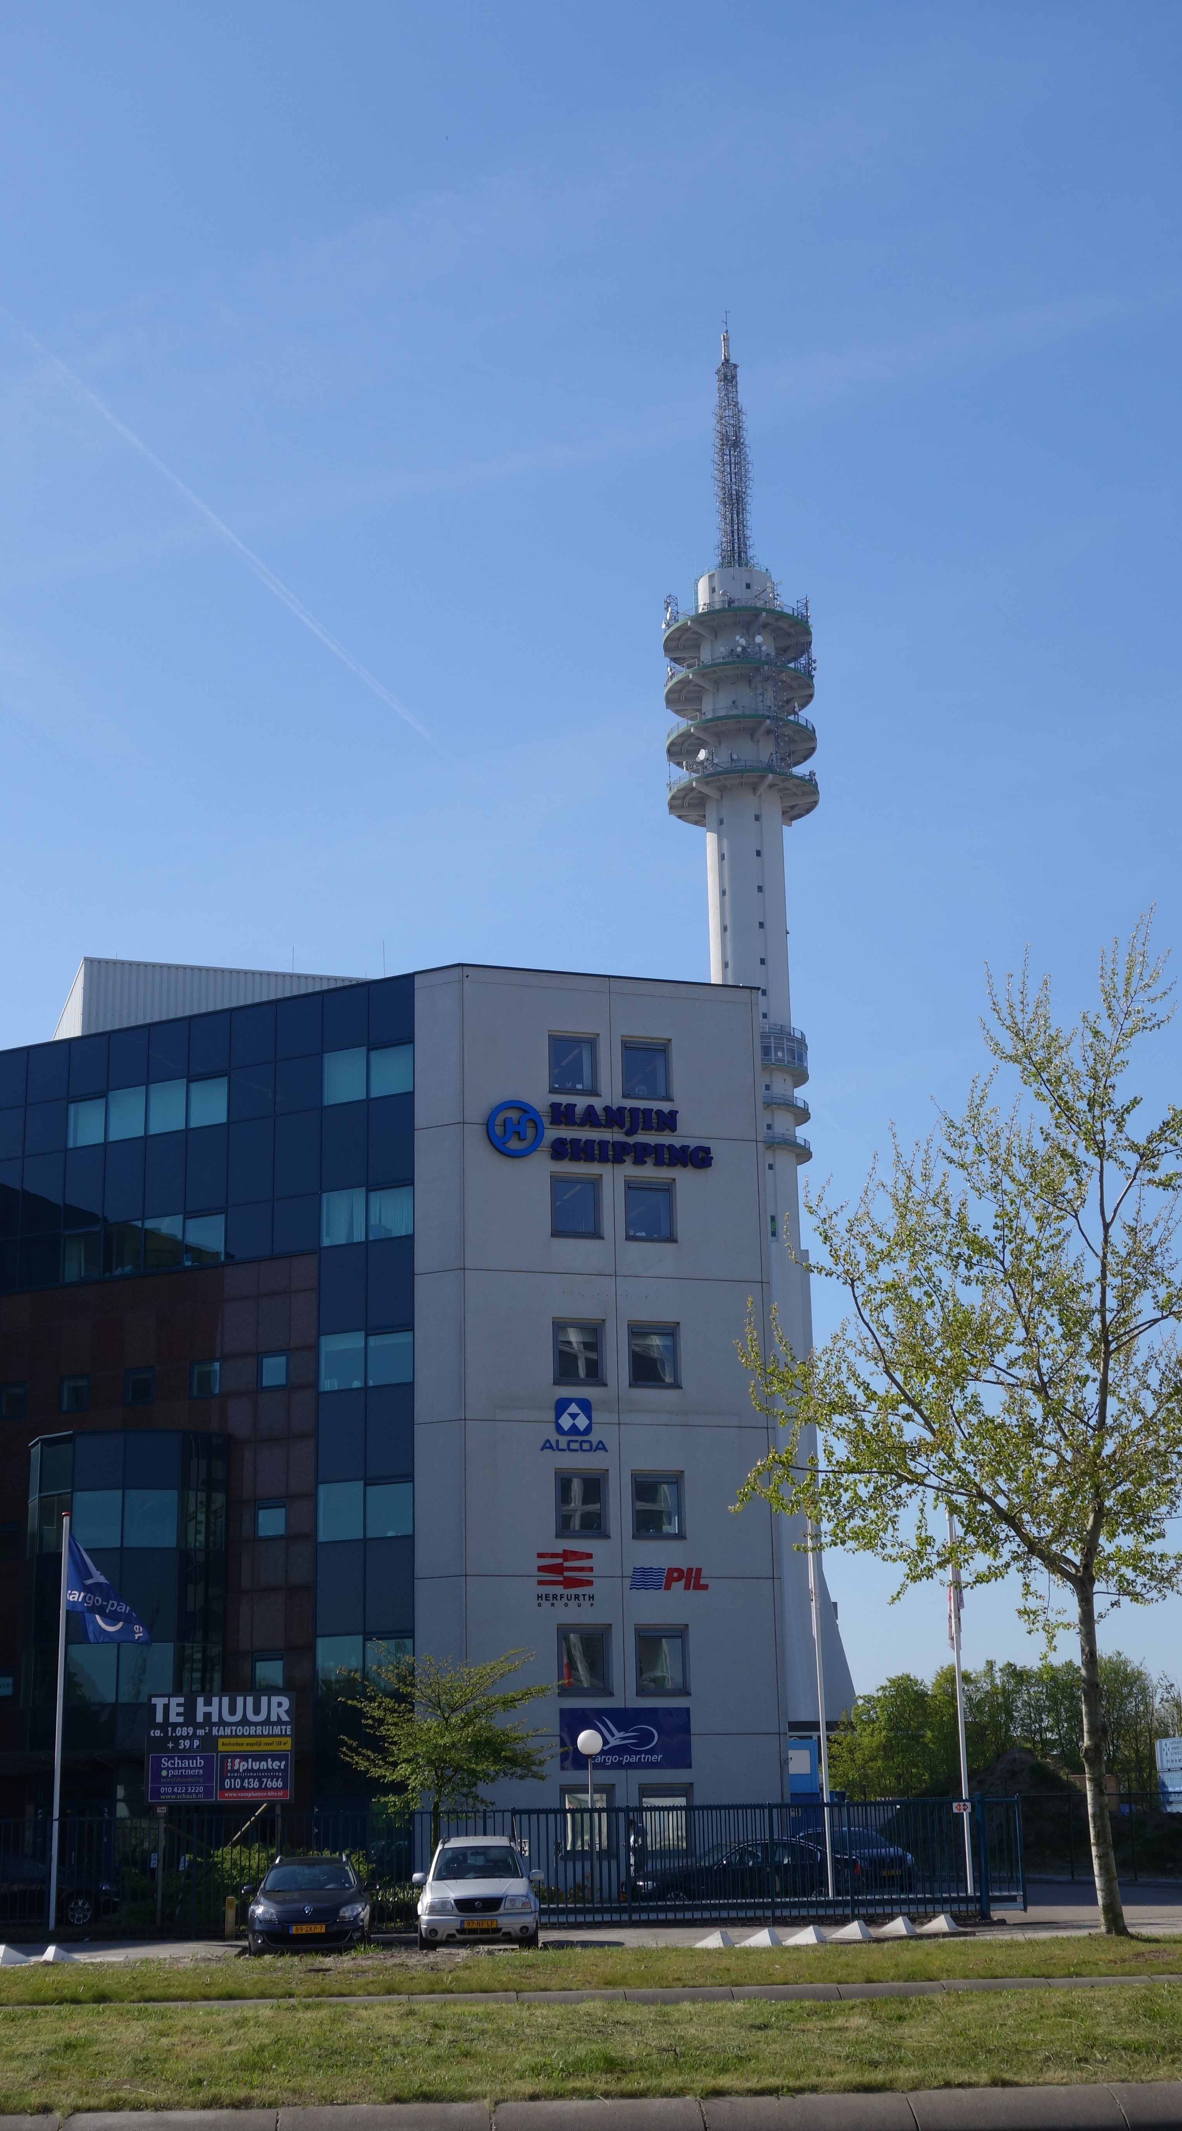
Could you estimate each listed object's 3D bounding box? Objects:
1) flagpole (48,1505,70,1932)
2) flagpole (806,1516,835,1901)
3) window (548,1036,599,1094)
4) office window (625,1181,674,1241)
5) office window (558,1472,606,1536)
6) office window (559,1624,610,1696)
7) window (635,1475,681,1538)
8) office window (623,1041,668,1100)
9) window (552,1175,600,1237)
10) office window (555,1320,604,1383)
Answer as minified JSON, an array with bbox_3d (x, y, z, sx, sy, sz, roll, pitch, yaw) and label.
[{"bbox_3d":[-10.378,12.754,52.016,0.120,7.991,0.120,0,-16,-5],"label":"flagpole"},{"bbox_3d":[4.546,12.736,53.004,0.120,8.000,0.120,-1,-16,0],"label":"flagpole"},{"bbox_3d":[-0.435,0.001,65.713,1.260,1.570,0.160,4,-16,-17],"label":"window"},{"bbox_3d":[1.360,3.410,62.385,1.220,1.500,0.160,4,-17,-17],"label":"office window"},{"bbox_3d":[-0.233,9.883,59.927,1.220,1.500,0.160,4,-17,-17],"label":"office window"},{"bbox_3d":[-0.160,13.821,61.830,1.260,1.570,0.160,4,-16,-17],"label":"office window"},{"bbox_3d":[1.497,10.002,60.457,1.220,1.500,0.160,4,-17,-17],"label":"window"},{"bbox_3d":[1.288,0.125,63.344,1.220,1.500,0.160,4,-17,-17],"label":"office window"},{"bbox_3d":[-0.362,3.273,61.862,1.220,1.500,0.160,4,-17,-17],"label":"window"},{"bbox_3d":[-0.307,6.578,60.892,1.220,1.500,0.160,4,-17,-17],"label":"office window"}]

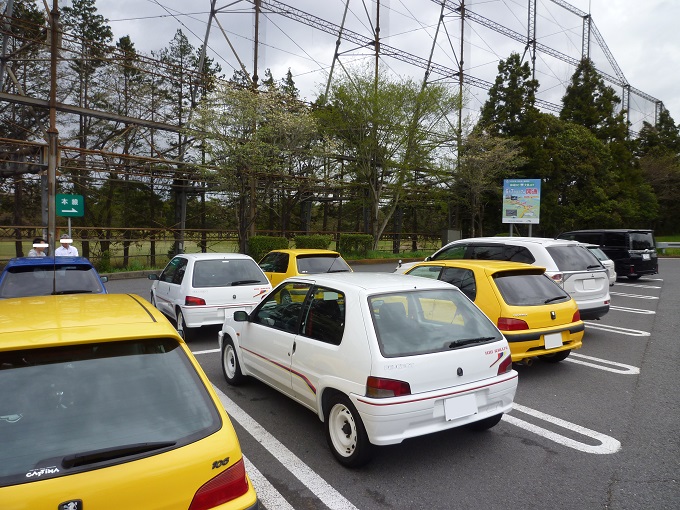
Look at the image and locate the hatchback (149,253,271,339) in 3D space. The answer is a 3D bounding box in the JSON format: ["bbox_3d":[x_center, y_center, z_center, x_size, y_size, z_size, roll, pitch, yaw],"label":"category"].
[{"bbox_3d":[-2.448,0.638,9.109,1.580,1.365,3.570,-2,4,-28],"label":"hatchback"}]

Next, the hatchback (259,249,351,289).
[{"bbox_3d":[-1.059,0.514,11.319,1.600,1.365,3.660,-2,4,-29],"label":"hatchback"}]

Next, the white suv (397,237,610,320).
[{"bbox_3d":[2.947,0.425,10.100,1.800,1.680,4.655,-2,4,-32],"label":"white suv"}]

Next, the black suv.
[{"bbox_3d":[9.022,-0.108,18.326,1.720,1.825,4.700,-2,4,-31],"label":"black suv"}]

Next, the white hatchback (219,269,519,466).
[{"bbox_3d":[-0.018,0.862,5.118,1.580,1.365,3.570,-2,4,-32],"label":"white hatchback"}]

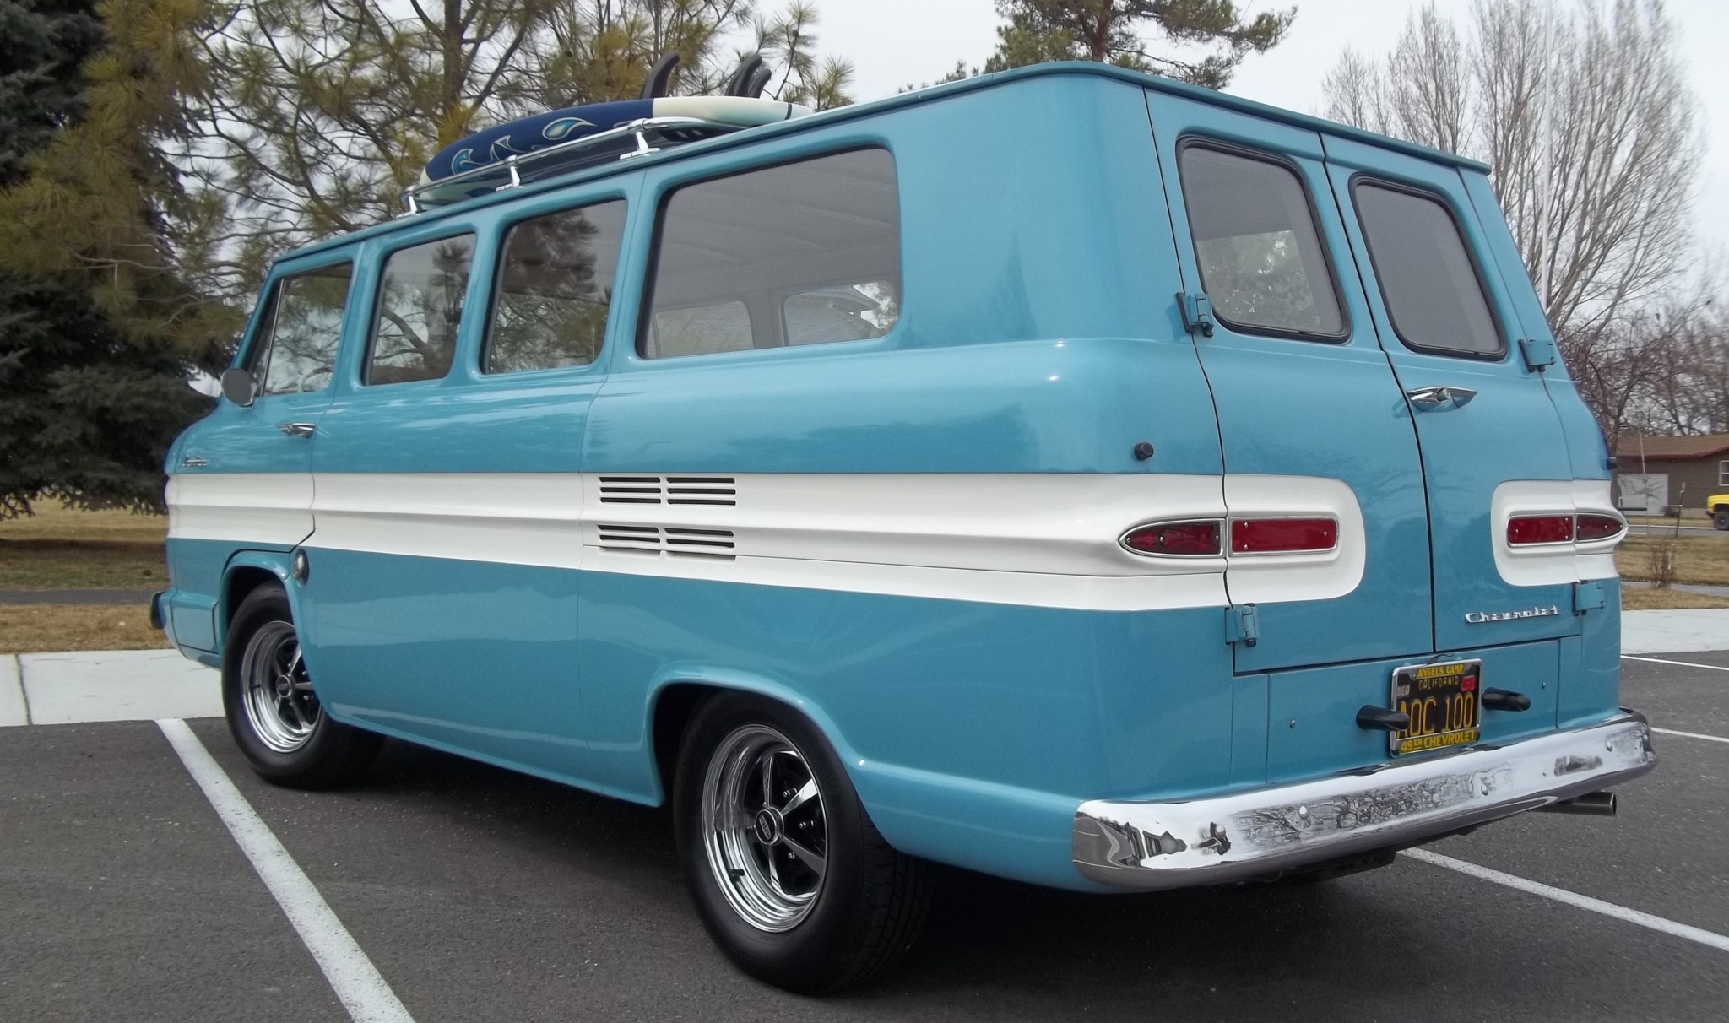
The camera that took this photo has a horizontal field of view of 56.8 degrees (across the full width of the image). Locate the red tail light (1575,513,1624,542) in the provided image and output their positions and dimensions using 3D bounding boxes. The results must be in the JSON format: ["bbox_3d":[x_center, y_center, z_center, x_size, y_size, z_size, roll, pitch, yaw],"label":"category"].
[{"bbox_3d":[1.562,0.035,3.431,0.065,0.060,0.250,1,1,39],"label":"red tail light"}]

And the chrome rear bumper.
[{"bbox_3d":[1.029,0.502,2.935,1.780,0.160,0.165,0,1,-41],"label":"chrome rear bumper"}]

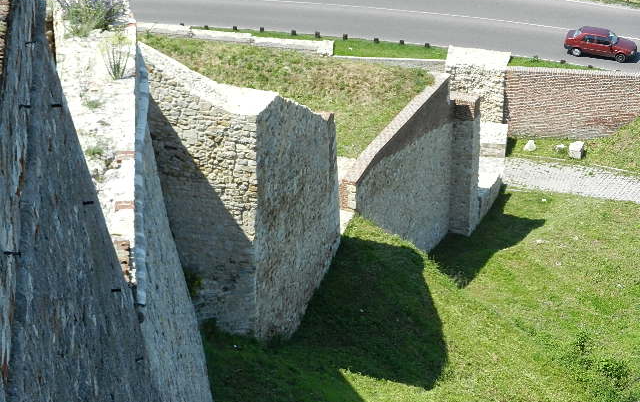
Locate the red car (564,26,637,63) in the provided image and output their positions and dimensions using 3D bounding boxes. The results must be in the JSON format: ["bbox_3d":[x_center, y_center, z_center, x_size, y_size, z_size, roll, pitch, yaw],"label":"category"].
[{"bbox_3d":[15.505,-8.728,93.000,4.100,1.400,1.680,8,29,9],"label":"red car"}]

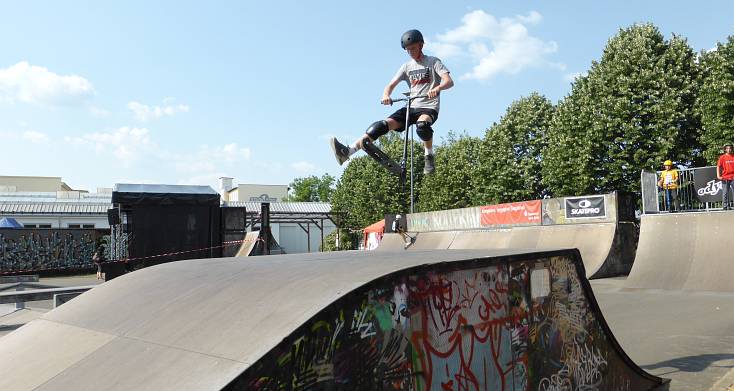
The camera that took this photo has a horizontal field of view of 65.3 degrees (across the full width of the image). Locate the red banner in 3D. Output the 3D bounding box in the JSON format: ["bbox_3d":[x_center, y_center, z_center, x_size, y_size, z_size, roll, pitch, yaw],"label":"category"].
[{"bbox_3d":[6.249,0.827,25.146,0.040,0.945,3.707,1,-5,-30],"label":"red banner"}]

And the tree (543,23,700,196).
[{"bbox_3d":[13.167,-2.721,30.356,7.700,12.652,7.700,-1,-4,0],"label":"tree"}]

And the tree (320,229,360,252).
[{"bbox_3d":[-1.959,3.576,40.969,2.800,2.429,2.600,-1,-4,0],"label":"tree"}]

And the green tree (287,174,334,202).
[{"bbox_3d":[-6.805,2.321,72.252,7.200,9.900,7.000,-1,-4,0],"label":"green tree"}]

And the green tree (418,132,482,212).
[{"bbox_3d":[6.849,0.035,41.724,6.800,9.181,6.800,-1,-4,0],"label":"green tree"}]

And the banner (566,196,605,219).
[{"bbox_3d":[8.271,0.469,21.707,0.040,0.781,1.825,1,-5,-30],"label":"banner"}]

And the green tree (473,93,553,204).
[{"bbox_3d":[10.071,-1.155,36.076,7.100,10.544,7.100,-1,-4,0],"label":"green tree"}]

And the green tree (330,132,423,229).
[{"bbox_3d":[0.793,-0.001,48.276,7.800,10.535,7.600,-1,-4,0],"label":"green tree"}]

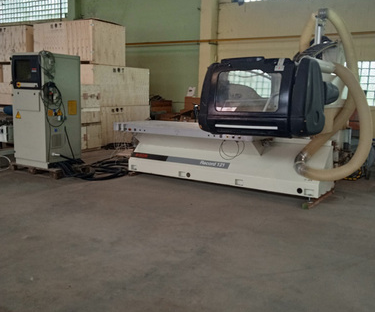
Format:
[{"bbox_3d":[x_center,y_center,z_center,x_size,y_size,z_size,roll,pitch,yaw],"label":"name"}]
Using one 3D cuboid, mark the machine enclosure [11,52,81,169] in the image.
[{"bbox_3d":[-2.424,-0.773,6.970,0.852,1.828,0.782,6,10,29],"label":"machine enclosure"}]

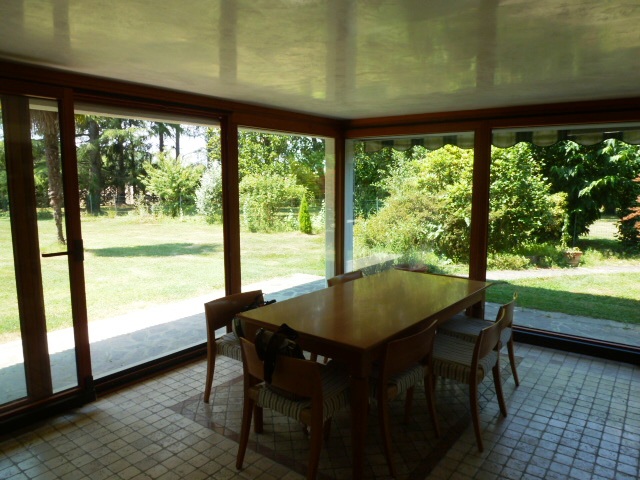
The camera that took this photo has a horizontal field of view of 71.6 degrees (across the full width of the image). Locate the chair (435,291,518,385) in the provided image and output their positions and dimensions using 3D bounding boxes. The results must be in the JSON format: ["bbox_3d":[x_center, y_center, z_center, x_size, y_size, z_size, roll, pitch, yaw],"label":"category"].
[{"bbox_3d":[1.195,0.788,3.439,0.528,0.760,0.544,6,9,36],"label":"chair"}]

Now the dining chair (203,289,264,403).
[{"bbox_3d":[-0.465,0.813,3.198,0.528,0.760,0.544,6,10,39],"label":"dining chair"}]

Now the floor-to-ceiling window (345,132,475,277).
[{"bbox_3d":[0.999,-0.231,5.276,1.664,2.032,0.096,6,10,39],"label":"floor-to-ceiling window"}]

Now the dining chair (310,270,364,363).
[{"bbox_3d":[0.420,0.720,3.945,0.528,0.760,0.544,6,9,38],"label":"dining chair"}]

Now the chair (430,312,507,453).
[{"bbox_3d":[0.922,0.848,2.970,0.528,0.760,0.544,6,9,36],"label":"chair"}]

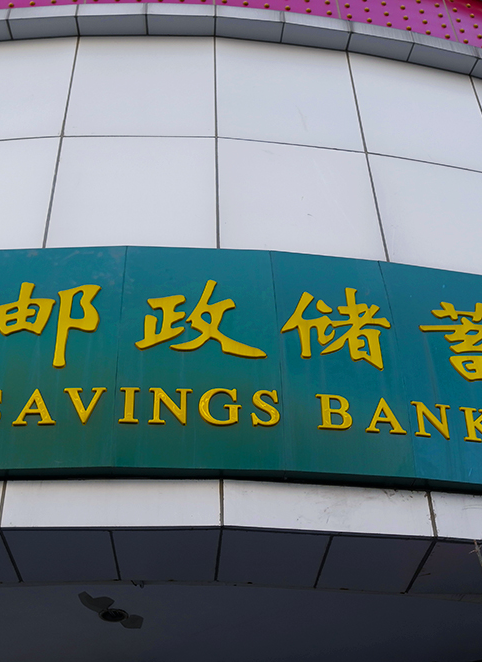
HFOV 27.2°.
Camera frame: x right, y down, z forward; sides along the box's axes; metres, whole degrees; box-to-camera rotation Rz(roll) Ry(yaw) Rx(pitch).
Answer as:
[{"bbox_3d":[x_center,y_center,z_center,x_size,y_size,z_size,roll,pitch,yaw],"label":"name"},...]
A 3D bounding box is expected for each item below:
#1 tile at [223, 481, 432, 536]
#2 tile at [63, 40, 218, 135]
[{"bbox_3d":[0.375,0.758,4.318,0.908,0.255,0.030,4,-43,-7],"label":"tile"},{"bbox_3d":[-0.624,-1.582,6.402,0.909,1.146,0.030,0,-43,-2],"label":"tile"}]

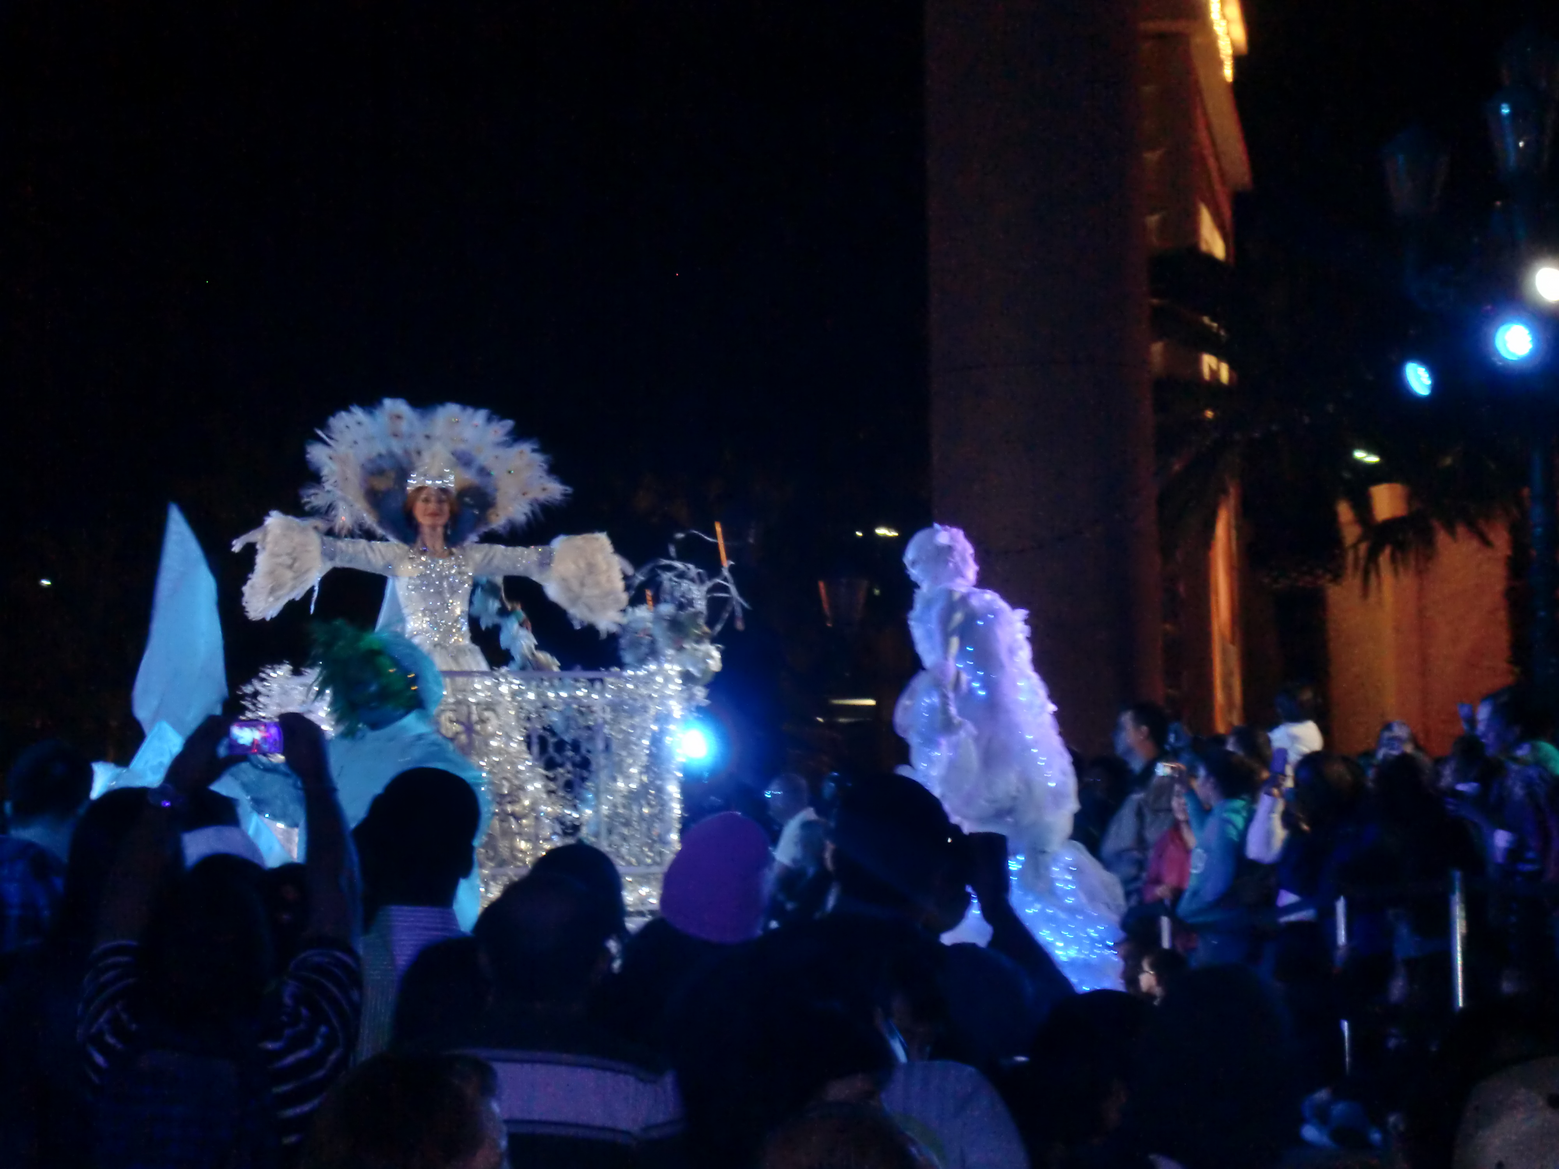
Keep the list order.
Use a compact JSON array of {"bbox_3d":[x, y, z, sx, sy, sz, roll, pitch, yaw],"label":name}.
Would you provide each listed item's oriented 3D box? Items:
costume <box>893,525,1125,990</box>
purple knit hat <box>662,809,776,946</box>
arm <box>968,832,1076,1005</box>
[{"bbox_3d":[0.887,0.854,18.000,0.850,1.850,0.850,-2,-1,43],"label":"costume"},{"bbox_3d":[-0.121,0.563,9.000,0.215,0.250,0.235,5,-2,0],"label":"purple knit hat"},{"bbox_3d":[0.409,0.559,7.800,0.130,0.350,0.140,-28,-7,21],"label":"arm"}]

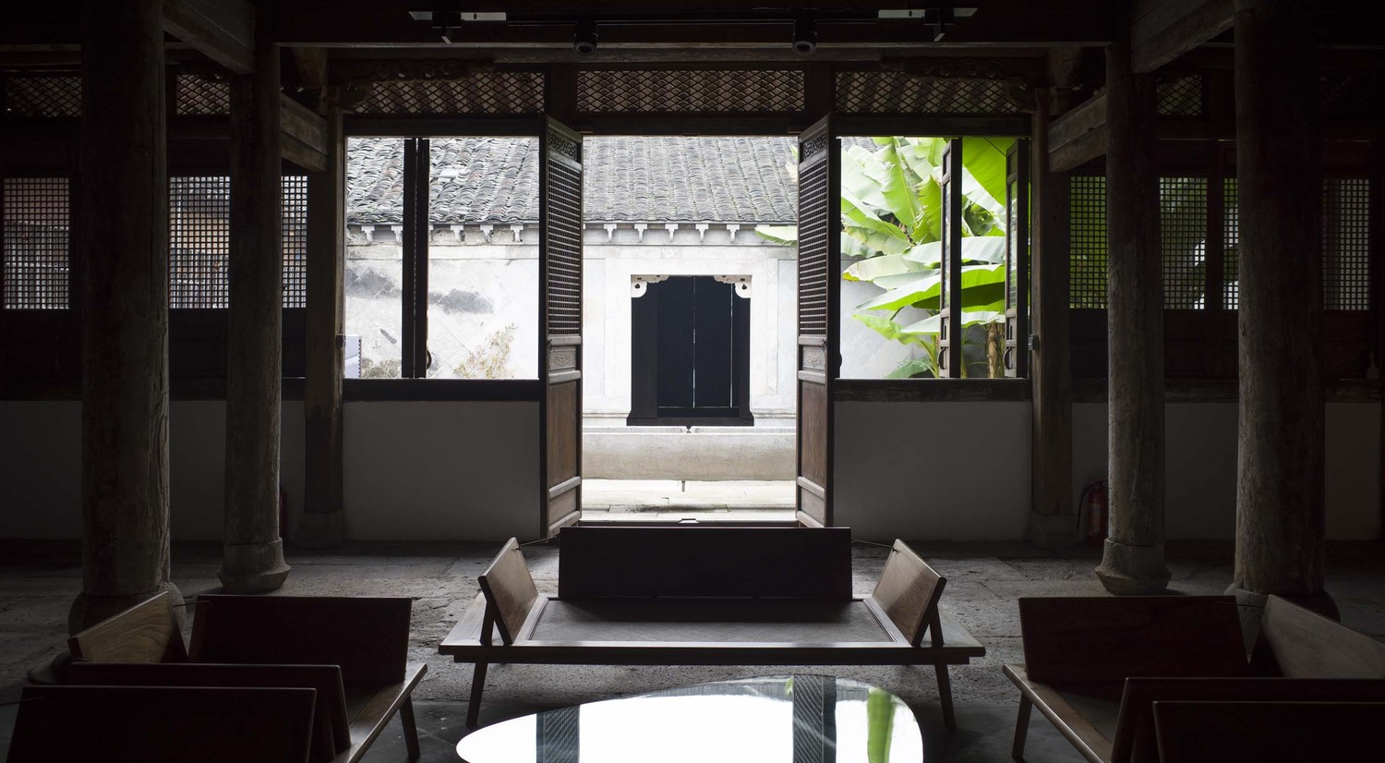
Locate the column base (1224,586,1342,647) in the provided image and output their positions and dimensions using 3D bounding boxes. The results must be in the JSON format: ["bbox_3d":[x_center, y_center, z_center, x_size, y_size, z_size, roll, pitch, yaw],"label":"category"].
[{"bbox_3d":[2.655,1.087,4.854,0.515,0.335,0.515,0,2,0],"label":"column base"}]

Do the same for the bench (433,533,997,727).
[{"bbox_3d":[0.068,1.000,4.570,2.060,0.600,1.000,0,1,0],"label":"bench"}]

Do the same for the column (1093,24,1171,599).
[{"bbox_3d":[2.660,-0.410,6.500,0.430,3.420,0.430,0,1,0],"label":"column"}]

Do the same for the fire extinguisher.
[{"bbox_3d":[2.786,0.922,7.447,0.206,0.469,0.154,0,2,0],"label":"fire extinguisher"}]

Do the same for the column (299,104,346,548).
[{"bbox_3d":[-2.588,-0.409,7.556,0.304,3.111,0.304,0,2,0],"label":"column"}]

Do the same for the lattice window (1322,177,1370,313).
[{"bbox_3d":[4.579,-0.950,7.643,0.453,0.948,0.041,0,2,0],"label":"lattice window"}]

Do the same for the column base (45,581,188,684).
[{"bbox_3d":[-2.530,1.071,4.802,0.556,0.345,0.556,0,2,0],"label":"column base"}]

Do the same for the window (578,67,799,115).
[{"bbox_3d":[-0.015,-2.041,7.579,1.627,0.325,0.051,0,2,0],"label":"window"}]

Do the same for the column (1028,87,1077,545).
[{"bbox_3d":[2.646,-0.482,7.930,0.350,3.370,0.350,0,1,0],"label":"column"}]

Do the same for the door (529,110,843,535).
[{"bbox_3d":[-0.020,-0.386,7.700,2.060,2.900,0.740,0,1,0],"label":"door"}]

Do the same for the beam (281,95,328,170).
[{"bbox_3d":[-2.596,-1.606,6.888,0.124,0.350,1.133,0,2,0],"label":"beam"}]

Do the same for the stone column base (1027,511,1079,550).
[{"bbox_3d":[2.644,1.096,7.900,0.390,0.270,0.370,0,1,0],"label":"stone column base"}]

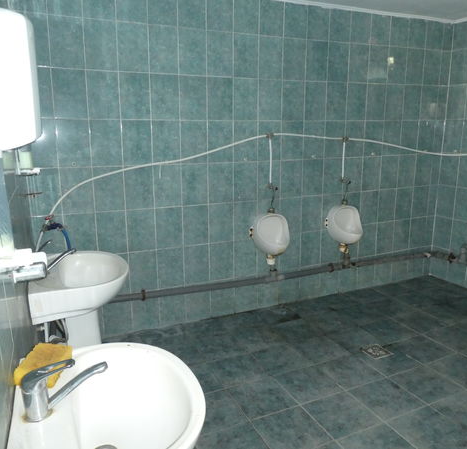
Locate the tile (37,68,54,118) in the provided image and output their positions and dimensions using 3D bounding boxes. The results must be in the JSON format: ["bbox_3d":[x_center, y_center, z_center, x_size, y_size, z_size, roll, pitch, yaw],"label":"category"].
[{"bbox_3d":[-1.202,-0.787,2.512,0.200,0.300,0.010,-6,13,-22],"label":"tile"}]

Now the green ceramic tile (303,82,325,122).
[{"bbox_3d":[0.642,-0.960,3.240,0.198,0.295,0.010,-6,14,-23],"label":"green ceramic tile"}]

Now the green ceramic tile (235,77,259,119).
[{"bbox_3d":[0.092,-0.916,3.055,0.200,0.300,0.010,-6,14,-23],"label":"green ceramic tile"}]

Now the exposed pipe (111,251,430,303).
[{"bbox_3d":[0.513,0.417,3.470,3.170,0.075,0.070,-5,14,-23],"label":"exposed pipe"}]

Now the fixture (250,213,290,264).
[{"bbox_3d":[0.331,0.114,3.184,0.330,0.375,0.265,-6,14,-23],"label":"fixture"}]

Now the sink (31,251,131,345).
[{"bbox_3d":[-0.749,0.600,2.114,0.450,0.780,0.570,-6,14,-22],"label":"sink"}]

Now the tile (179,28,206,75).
[{"bbox_3d":[-0.279,-1.154,2.791,0.198,0.295,0.010,-6,14,-23],"label":"tile"}]

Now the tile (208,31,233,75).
[{"bbox_3d":[-0.095,-1.187,2.895,0.200,0.300,0.010,-6,13,-22],"label":"tile"}]

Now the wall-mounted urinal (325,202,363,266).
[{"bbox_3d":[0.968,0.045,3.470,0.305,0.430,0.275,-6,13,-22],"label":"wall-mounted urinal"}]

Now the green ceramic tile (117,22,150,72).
[{"bbox_3d":[-0.649,-1.136,2.679,0.200,0.300,0.010,-6,14,-23],"label":"green ceramic tile"}]

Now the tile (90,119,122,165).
[{"bbox_3d":[-0.827,-0.528,2.712,0.198,0.297,0.010,-6,14,-22],"label":"tile"}]

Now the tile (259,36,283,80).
[{"bbox_3d":[0.274,-1.220,3.036,0.198,0.297,0.010,-6,14,-22],"label":"tile"}]

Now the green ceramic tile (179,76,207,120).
[{"bbox_3d":[-0.276,-0.878,2.892,0.200,0.300,0.010,-6,13,-22],"label":"green ceramic tile"}]

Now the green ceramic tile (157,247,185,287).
[{"bbox_3d":[-0.458,0.319,3.080,0.200,0.300,0.010,-6,14,-23],"label":"green ceramic tile"}]

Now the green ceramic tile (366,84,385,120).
[{"bbox_3d":[1.210,-1.032,3.524,0.200,0.300,0.010,-6,14,-23],"label":"green ceramic tile"}]

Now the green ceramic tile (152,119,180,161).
[{"bbox_3d":[-0.457,-0.556,2.843,0.198,0.295,0.010,-6,14,-23],"label":"green ceramic tile"}]

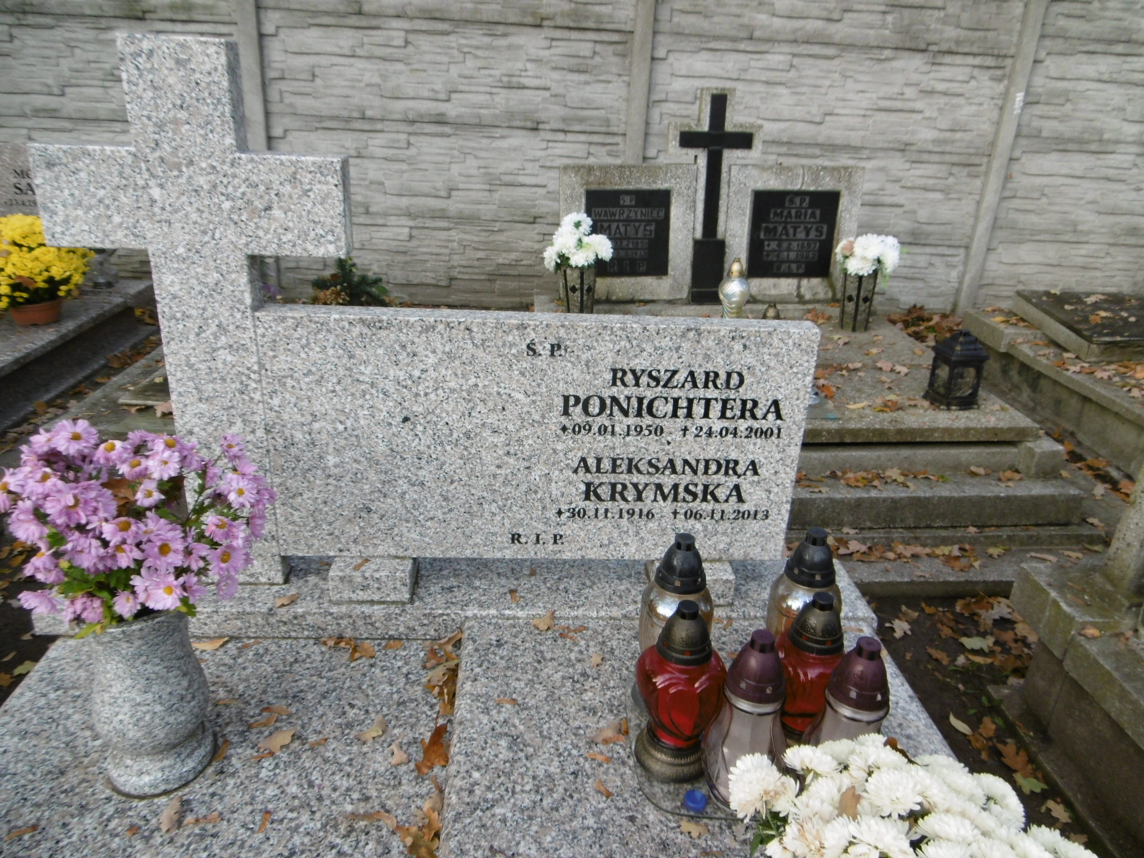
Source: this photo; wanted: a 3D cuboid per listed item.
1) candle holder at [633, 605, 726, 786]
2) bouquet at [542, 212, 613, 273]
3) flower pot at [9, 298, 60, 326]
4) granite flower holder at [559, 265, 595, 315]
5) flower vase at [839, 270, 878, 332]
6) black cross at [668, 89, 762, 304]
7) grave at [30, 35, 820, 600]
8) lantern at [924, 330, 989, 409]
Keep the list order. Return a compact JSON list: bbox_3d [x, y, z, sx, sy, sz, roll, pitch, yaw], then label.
[{"bbox_3d":[0.157,0.363,1.137,0.128,0.250,0.115,2,22,-2],"label":"candle holder"},{"bbox_3d":[0.027,-0.953,4.063,0.360,0.310,0.300,0,21,-1],"label":"bouquet"},{"bbox_3d":[-2.598,-0.575,3.842,0.215,0.115,0.215,2,20,-2],"label":"flower pot"},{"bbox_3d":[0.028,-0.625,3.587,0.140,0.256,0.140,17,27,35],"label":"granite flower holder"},{"bbox_3d":[1.516,-0.686,4.218,0.190,0.320,0.200,0,21,-1],"label":"flower vase"},{"bbox_3d":[0.663,-1.096,3.805,0.423,0.978,0.100,0,22,-1],"label":"black cross"},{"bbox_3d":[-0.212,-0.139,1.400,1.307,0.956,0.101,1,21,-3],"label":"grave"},{"bbox_3d":[1.576,-0.252,3.236,0.160,0.300,0.158,0,21,-1],"label":"lantern"}]

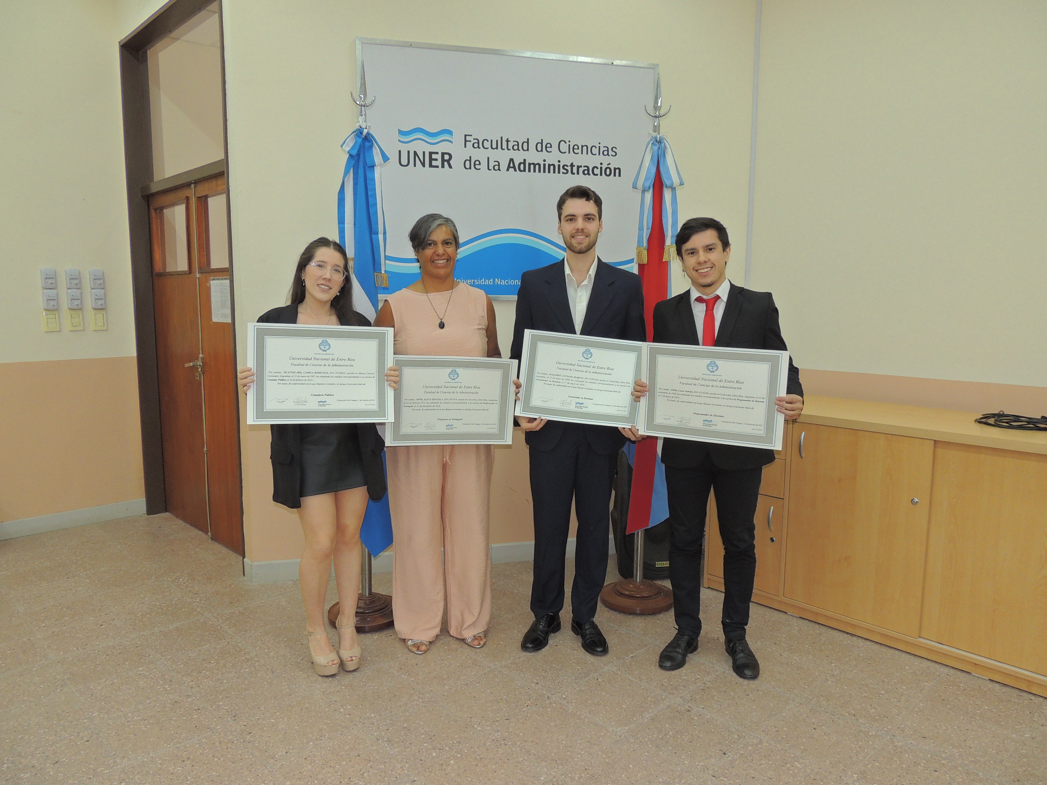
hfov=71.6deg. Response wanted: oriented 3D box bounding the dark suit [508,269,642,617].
[{"bbox_3d":[0.197,0.224,2.879,0.540,1.471,0.340,1,7,1],"label":"dark suit"}]

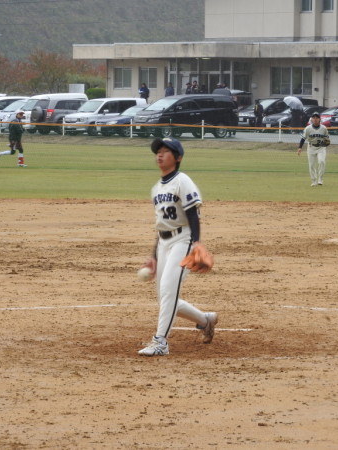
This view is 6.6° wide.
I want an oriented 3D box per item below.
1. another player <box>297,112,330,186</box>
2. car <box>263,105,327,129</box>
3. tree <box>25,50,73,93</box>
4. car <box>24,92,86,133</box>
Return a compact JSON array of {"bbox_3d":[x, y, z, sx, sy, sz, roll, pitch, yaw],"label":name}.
[{"bbox_3d":[2.928,-1.518,59.500,0.650,1.520,0.460,0,2,3],"label":"another player"},{"bbox_3d":[6.872,-5.360,150.000,4.500,1.460,1.750,-1,3,-37],"label":"car"},{"bbox_3d":[-7.705,-8.821,190.000,3.300,4.800,3.200,1,2,0],"label":"tree"},{"bbox_3d":[-5.460,-5.411,143.000,1.760,1.850,4.500,1,3,30],"label":"car"}]

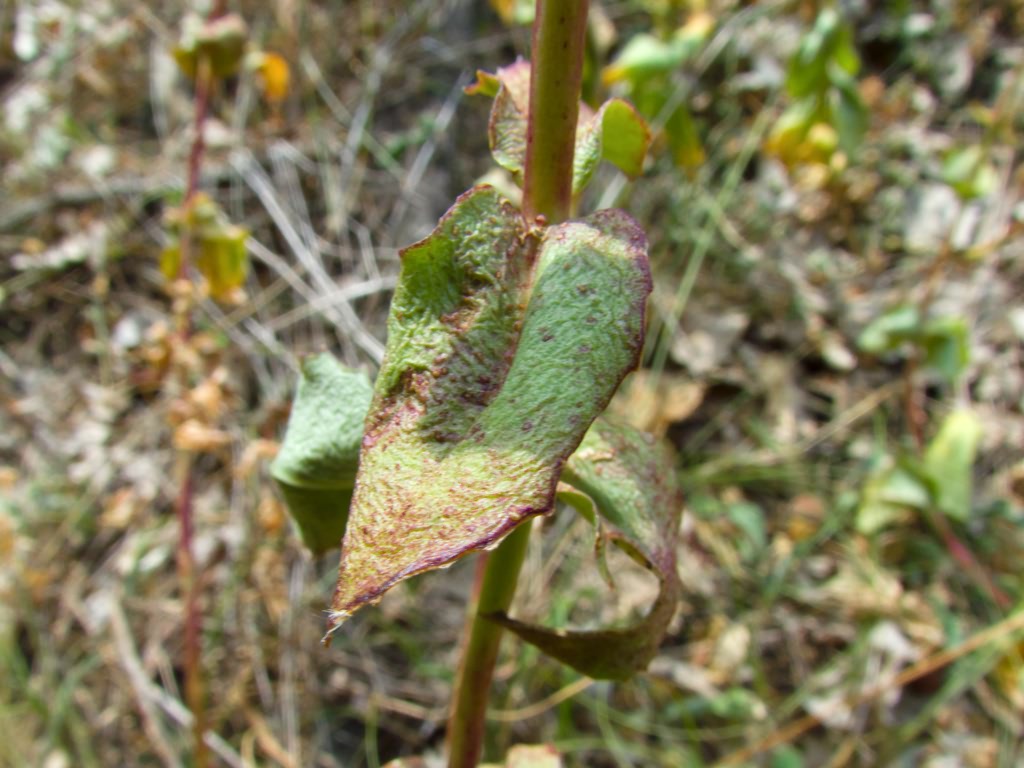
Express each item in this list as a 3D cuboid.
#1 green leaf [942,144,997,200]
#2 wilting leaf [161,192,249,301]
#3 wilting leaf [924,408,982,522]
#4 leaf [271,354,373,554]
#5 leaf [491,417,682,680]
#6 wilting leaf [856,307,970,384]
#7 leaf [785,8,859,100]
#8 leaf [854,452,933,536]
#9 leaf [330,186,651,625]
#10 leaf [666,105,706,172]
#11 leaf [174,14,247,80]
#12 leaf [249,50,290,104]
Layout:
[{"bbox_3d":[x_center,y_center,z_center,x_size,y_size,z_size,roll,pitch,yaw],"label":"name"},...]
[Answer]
[{"bbox_3d":[0.368,-0.170,0.570,0.045,0.037,0.030,0,30,0],"label":"green leaf"},{"bbox_3d":[-0.173,-0.077,0.400,0.049,0.053,0.034,0,30,0],"label":"wilting leaf"},{"bbox_3d":[0.274,0.051,0.440,0.036,0.066,0.026,0,30,0],"label":"wilting leaf"},{"bbox_3d":[-0.046,0.018,0.180,0.031,0.046,0.026,0,30,0],"label":"leaf"},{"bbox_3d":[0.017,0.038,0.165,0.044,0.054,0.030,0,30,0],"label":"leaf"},{"bbox_3d":[0.283,-0.028,0.500,0.076,0.040,0.035,0,30,0],"label":"wilting leaf"},{"bbox_3d":[0.240,-0.255,0.550,0.055,0.062,0.036,0,30,0],"label":"leaf"},{"bbox_3d":[0.269,0.078,0.500,0.052,0.042,0.035,0,30,0],"label":"leaf"},{"bbox_3d":[-0.009,0.008,0.165,0.061,0.115,0.035,26,-3,-3],"label":"leaf"},{"bbox_3d":[0.115,-0.163,0.470,0.028,0.038,0.020,0,30,0],"label":"leaf"},{"bbox_3d":[-0.170,-0.190,0.400,0.043,0.031,0.030,0,30,0],"label":"leaf"},{"bbox_3d":[-0.161,-0.203,0.470,0.027,0.031,0.018,0,30,0],"label":"leaf"}]

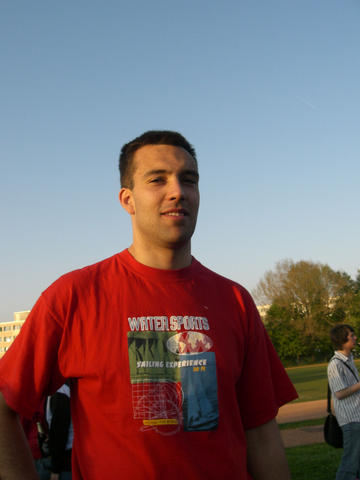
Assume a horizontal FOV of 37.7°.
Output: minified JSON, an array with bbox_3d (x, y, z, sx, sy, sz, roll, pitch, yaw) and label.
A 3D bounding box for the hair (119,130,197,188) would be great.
[{"bbox_3d":[-0.045,-0.144,1.145,0.165,0.165,0.195,1,-14,-21],"label":"hair"}]

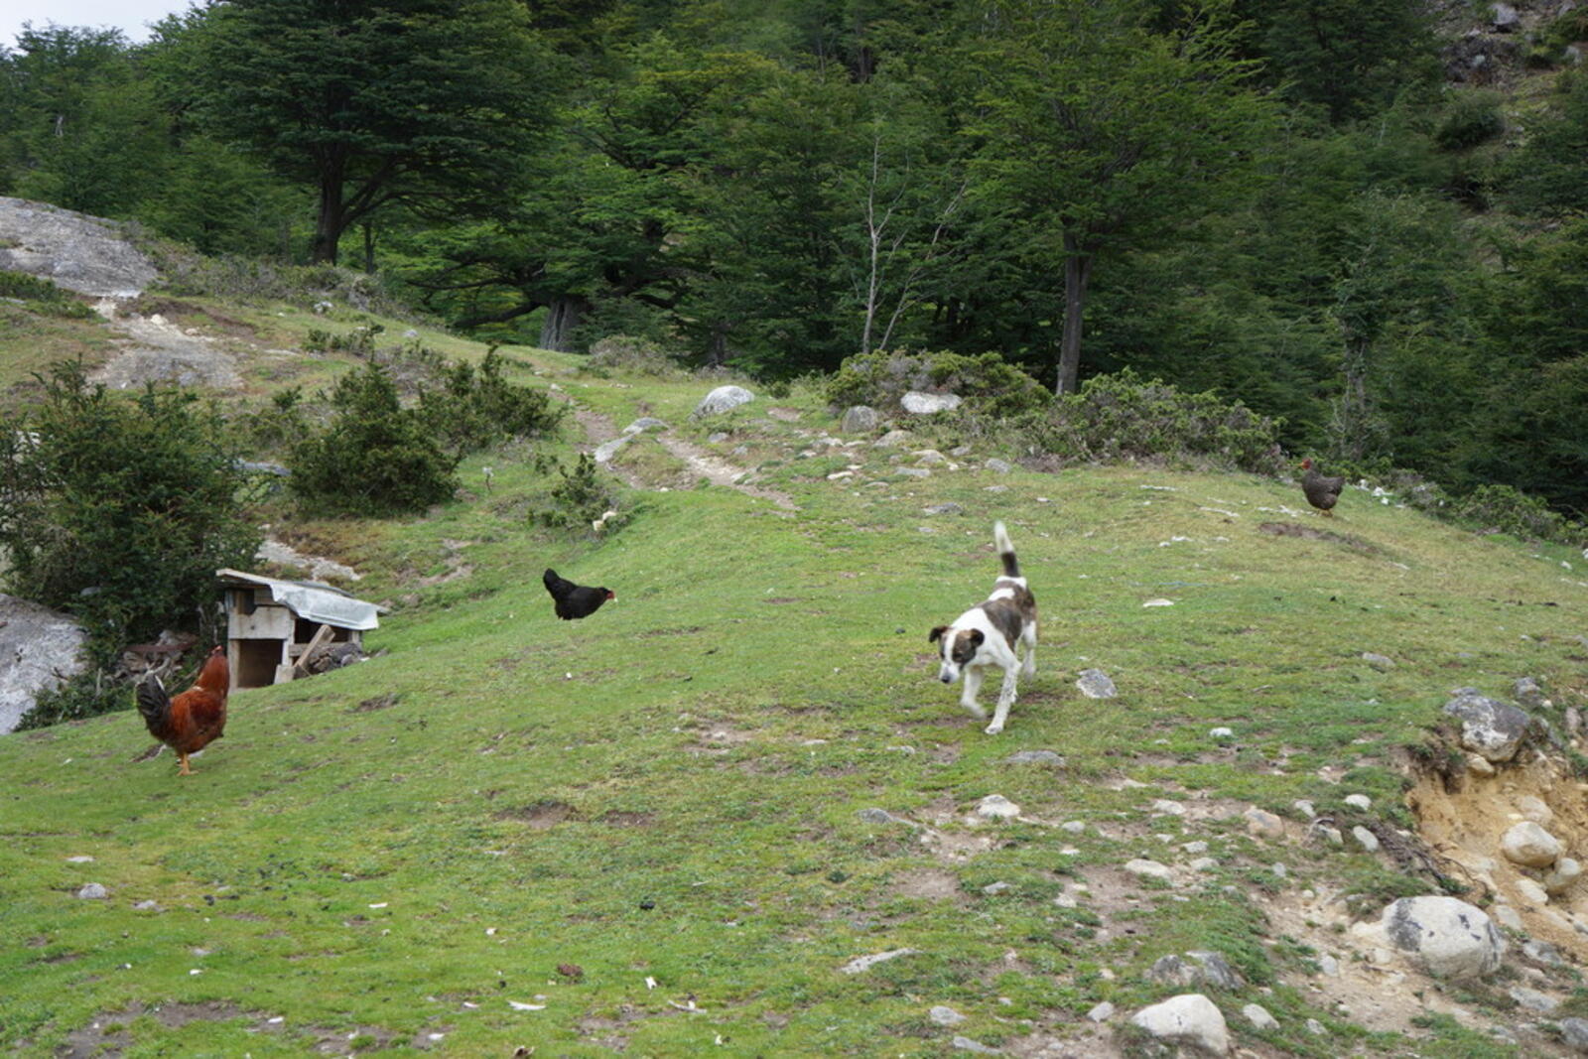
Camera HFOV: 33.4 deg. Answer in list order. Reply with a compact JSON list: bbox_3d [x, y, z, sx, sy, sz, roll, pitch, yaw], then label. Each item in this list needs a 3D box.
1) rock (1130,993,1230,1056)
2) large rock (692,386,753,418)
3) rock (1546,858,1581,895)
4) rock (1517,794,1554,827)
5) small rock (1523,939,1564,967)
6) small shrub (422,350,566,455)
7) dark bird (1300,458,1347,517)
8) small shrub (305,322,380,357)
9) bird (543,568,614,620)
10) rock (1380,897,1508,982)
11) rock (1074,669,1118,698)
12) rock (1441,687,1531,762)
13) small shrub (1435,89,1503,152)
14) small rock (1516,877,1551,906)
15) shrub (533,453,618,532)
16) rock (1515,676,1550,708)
[{"bbox_3d":[0.876,1.123,6.000,0.220,0.115,0.180,1,4,8],"label":"rock"},{"bbox_3d":[-0.655,-1.188,24.500,0.580,0.280,0.420,0,4,-2],"label":"large rock"},{"bbox_3d":[2.531,1.139,8.700,0.111,0.116,0.120,0,2,0],"label":"rock"},{"bbox_3d":[2.605,0.987,9.300,0.127,0.108,0.120,0,2,0],"label":"rock"},{"bbox_3d":[2.097,1.184,7.400,0.110,0.065,0.090,1,4,16],"label":"small rock"},{"bbox_3d":[-2.860,-1.194,25.000,1.330,0.968,1.200,0,2,0],"label":"small shrub"},{"bbox_3d":[3.703,-0.295,18.500,0.350,0.420,0.200,-1,3,-18],"label":"dark bird"},{"bbox_3d":[-5.802,-2.437,34.000,0.974,0.409,0.800,0,2,0],"label":"small shrub"},{"bbox_3d":[-1.200,0.367,14.800,0.420,0.310,0.200,1,3,12],"label":"bird"},{"bbox_3d":[1.937,1.219,7.900,0.363,0.239,0.300,0,2,0],"label":"rock"},{"bbox_3d":[1.233,0.630,10.800,0.170,0.100,0.140,0,4,7],"label":"rock"},{"bbox_3d":[2.540,0.718,9.700,0.310,0.250,0.270,1,4,15],"label":"rock"},{"bbox_3d":[16.591,-10.048,65.000,1.655,1.417,1.600,0,2,0],"label":"small shrub"},{"bbox_3d":[2.401,1.176,8.600,0.109,0.088,0.100,0,2,0],"label":"small rock"},{"bbox_3d":[-1.526,-0.260,18.500,0.580,0.530,0.520,0,4,-5],"label":"shrub"},{"bbox_3d":[2.873,0.634,10.300,0.140,0.110,0.120,1,4,16],"label":"rock"}]

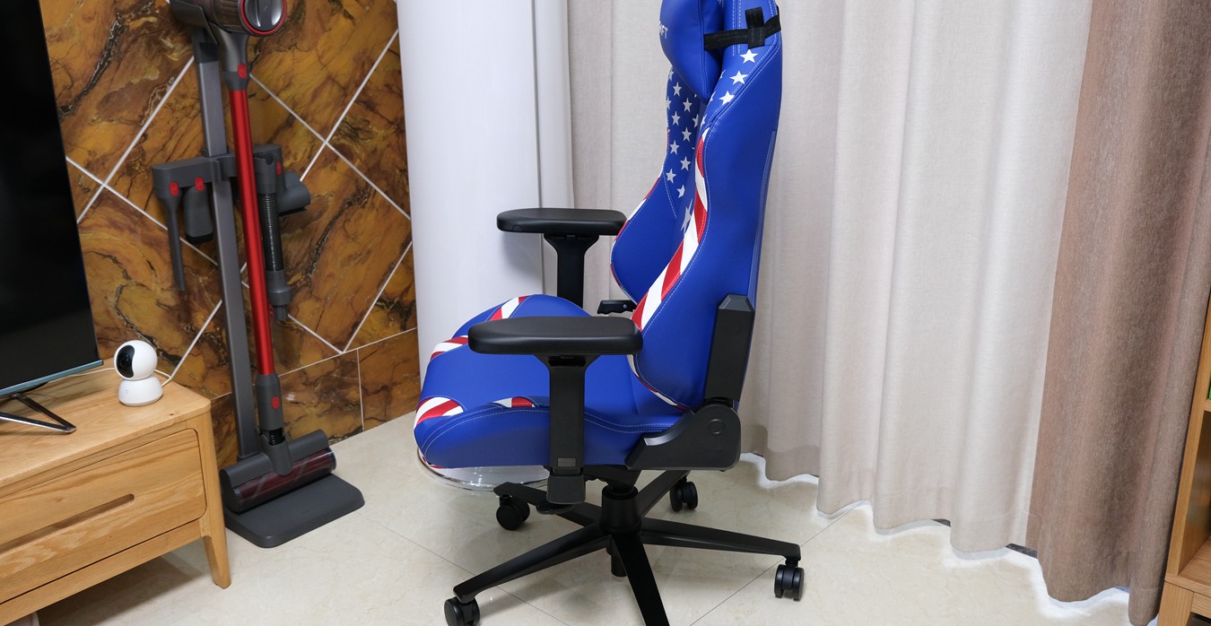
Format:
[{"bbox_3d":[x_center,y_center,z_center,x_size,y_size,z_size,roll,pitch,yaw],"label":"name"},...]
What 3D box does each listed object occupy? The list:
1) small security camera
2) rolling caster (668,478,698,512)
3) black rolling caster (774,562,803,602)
[{"bbox_3d":[-0.888,0.109,2.108,0.078,0.118,0.078,4,20,12],"label":"small security camera"},{"bbox_3d":[0.180,0.410,2.501,0.053,0.072,0.064,-5,20,-12],"label":"rolling caster"},{"bbox_3d":[0.359,0.524,2.167,0.053,0.072,0.064,6,20,18],"label":"black rolling caster"}]

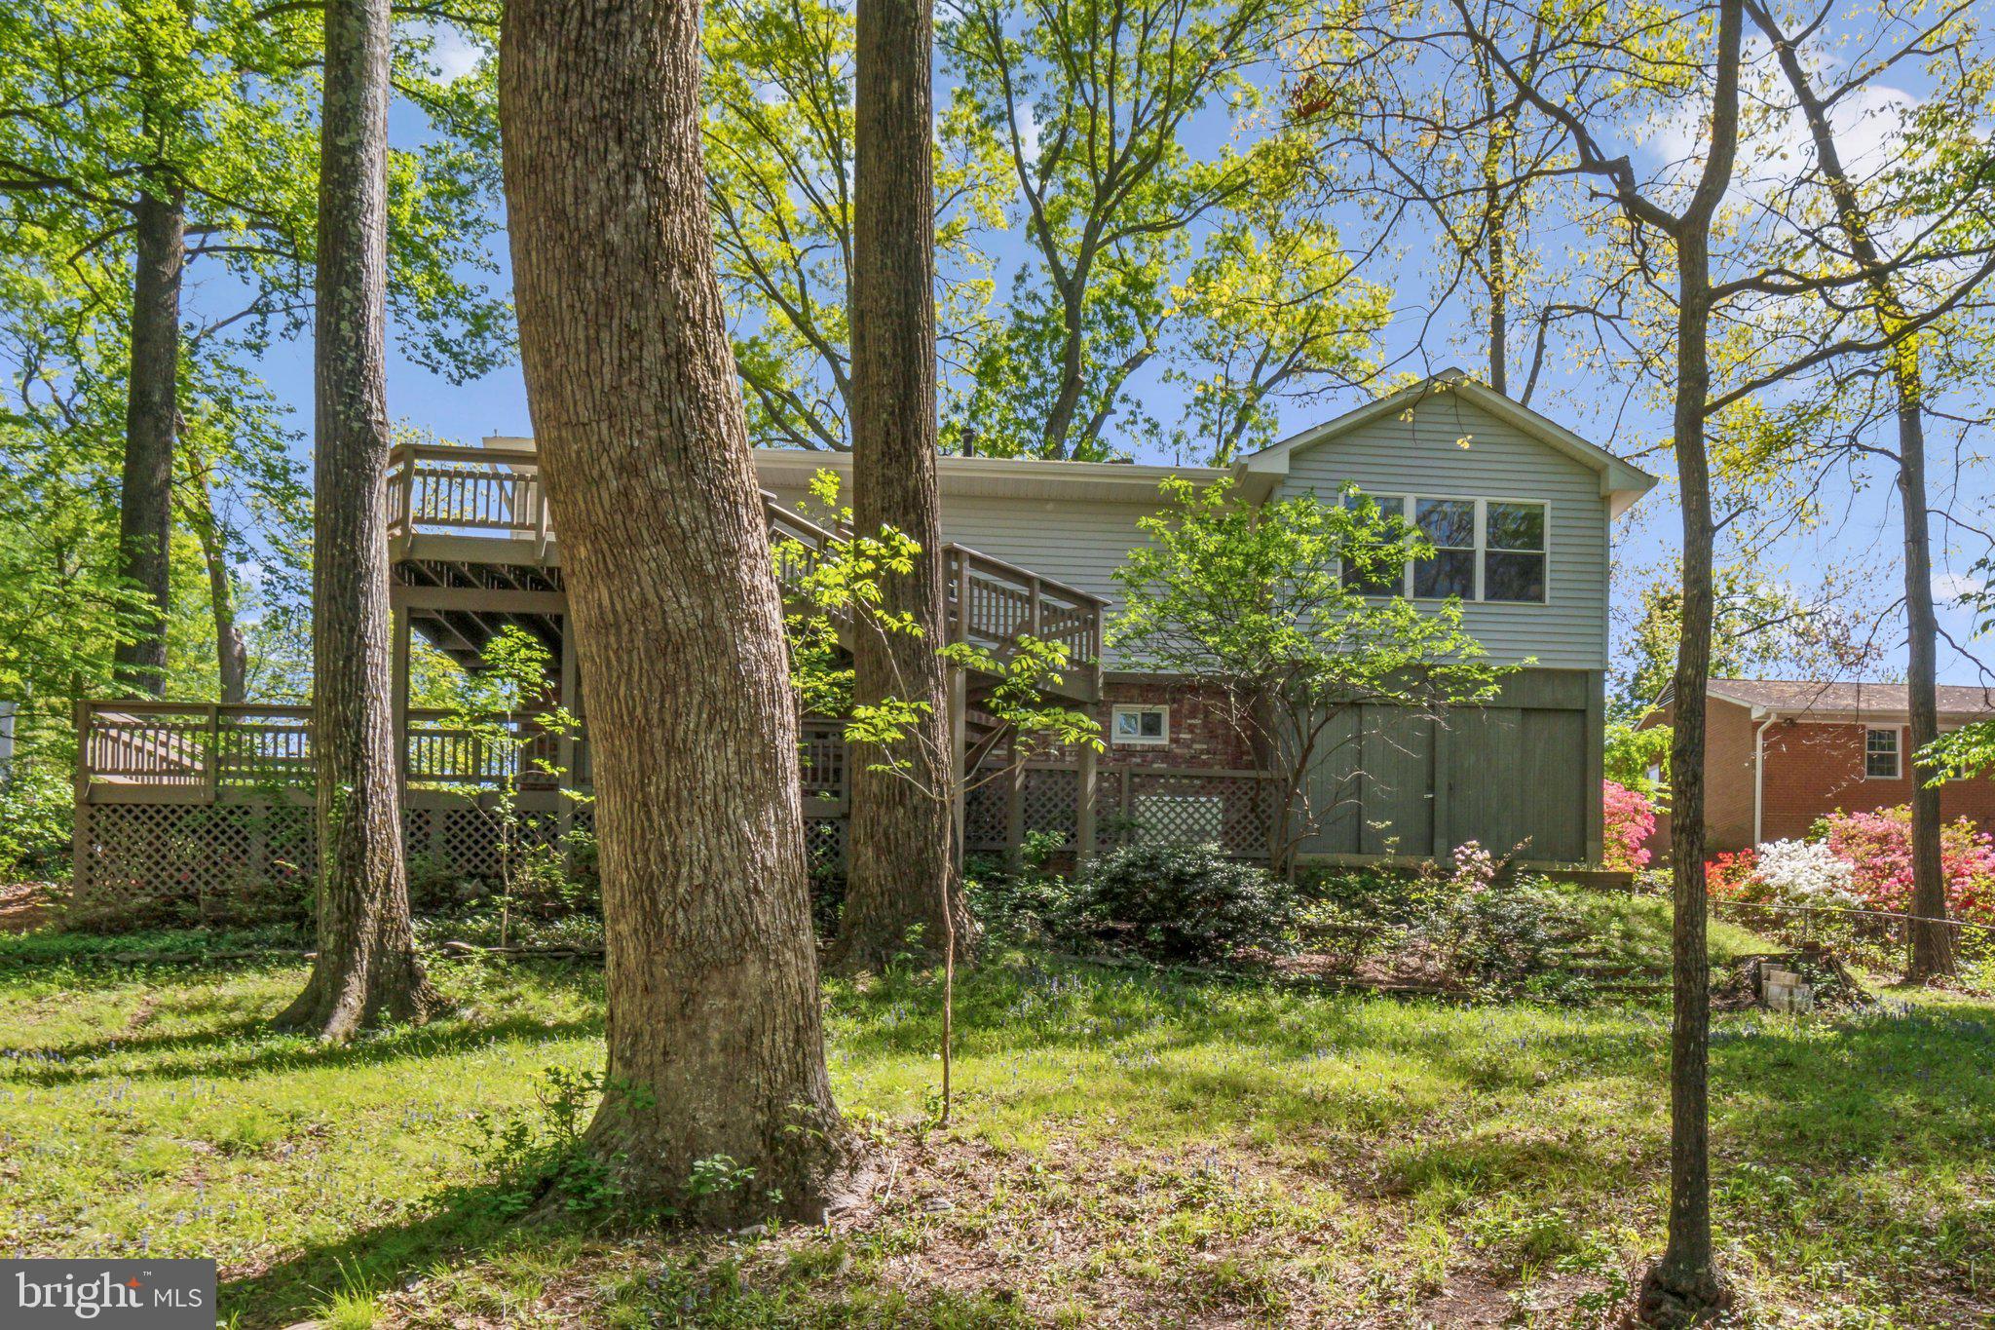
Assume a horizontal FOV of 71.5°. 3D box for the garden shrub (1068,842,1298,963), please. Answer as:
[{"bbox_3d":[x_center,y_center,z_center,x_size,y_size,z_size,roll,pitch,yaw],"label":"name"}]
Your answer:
[{"bbox_3d":[1.720,2.178,12.900,2.050,1.050,1.600,1,-3,-9],"label":"garden shrub"}]

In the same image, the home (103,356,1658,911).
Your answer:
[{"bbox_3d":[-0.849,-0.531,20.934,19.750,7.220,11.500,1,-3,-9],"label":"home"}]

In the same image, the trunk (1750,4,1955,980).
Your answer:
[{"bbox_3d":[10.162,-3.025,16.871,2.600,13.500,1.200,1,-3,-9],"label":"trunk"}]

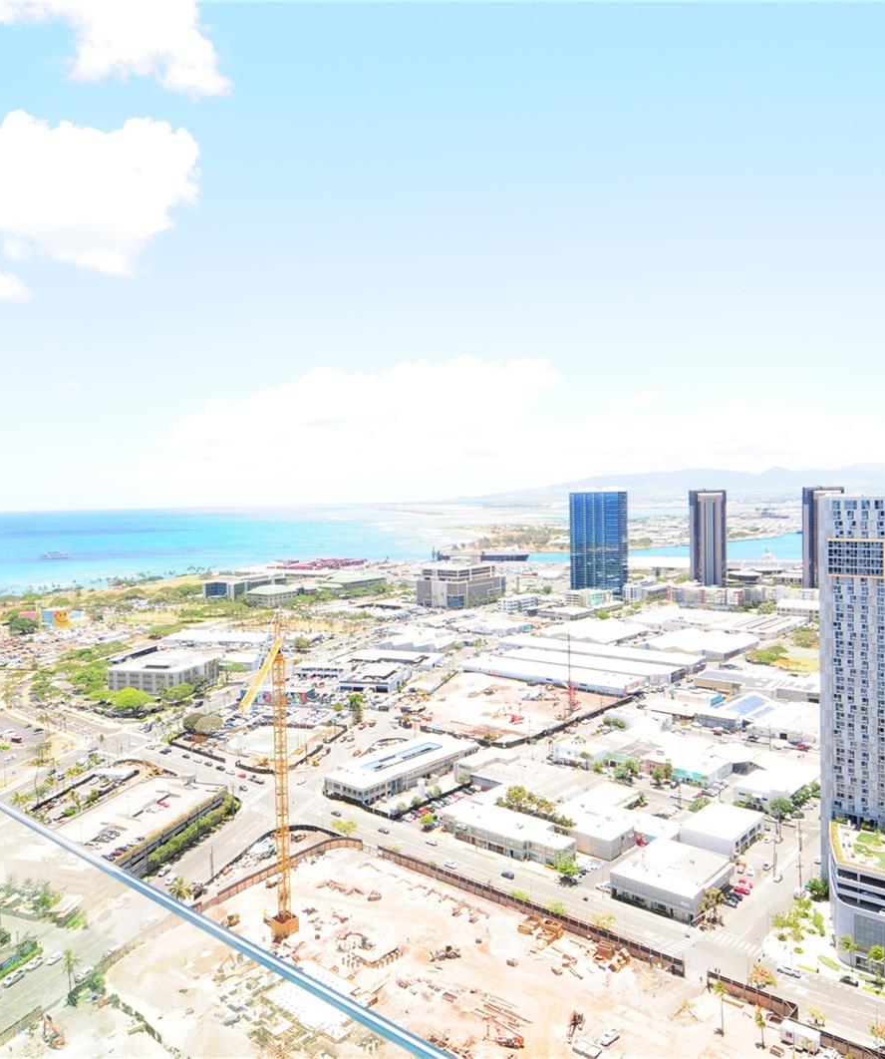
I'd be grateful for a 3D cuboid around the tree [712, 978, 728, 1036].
[{"bbox_3d":[62.978,107.928,179.679,3.200,13.200,3.200,-1,2,0],"label":"tree"}]

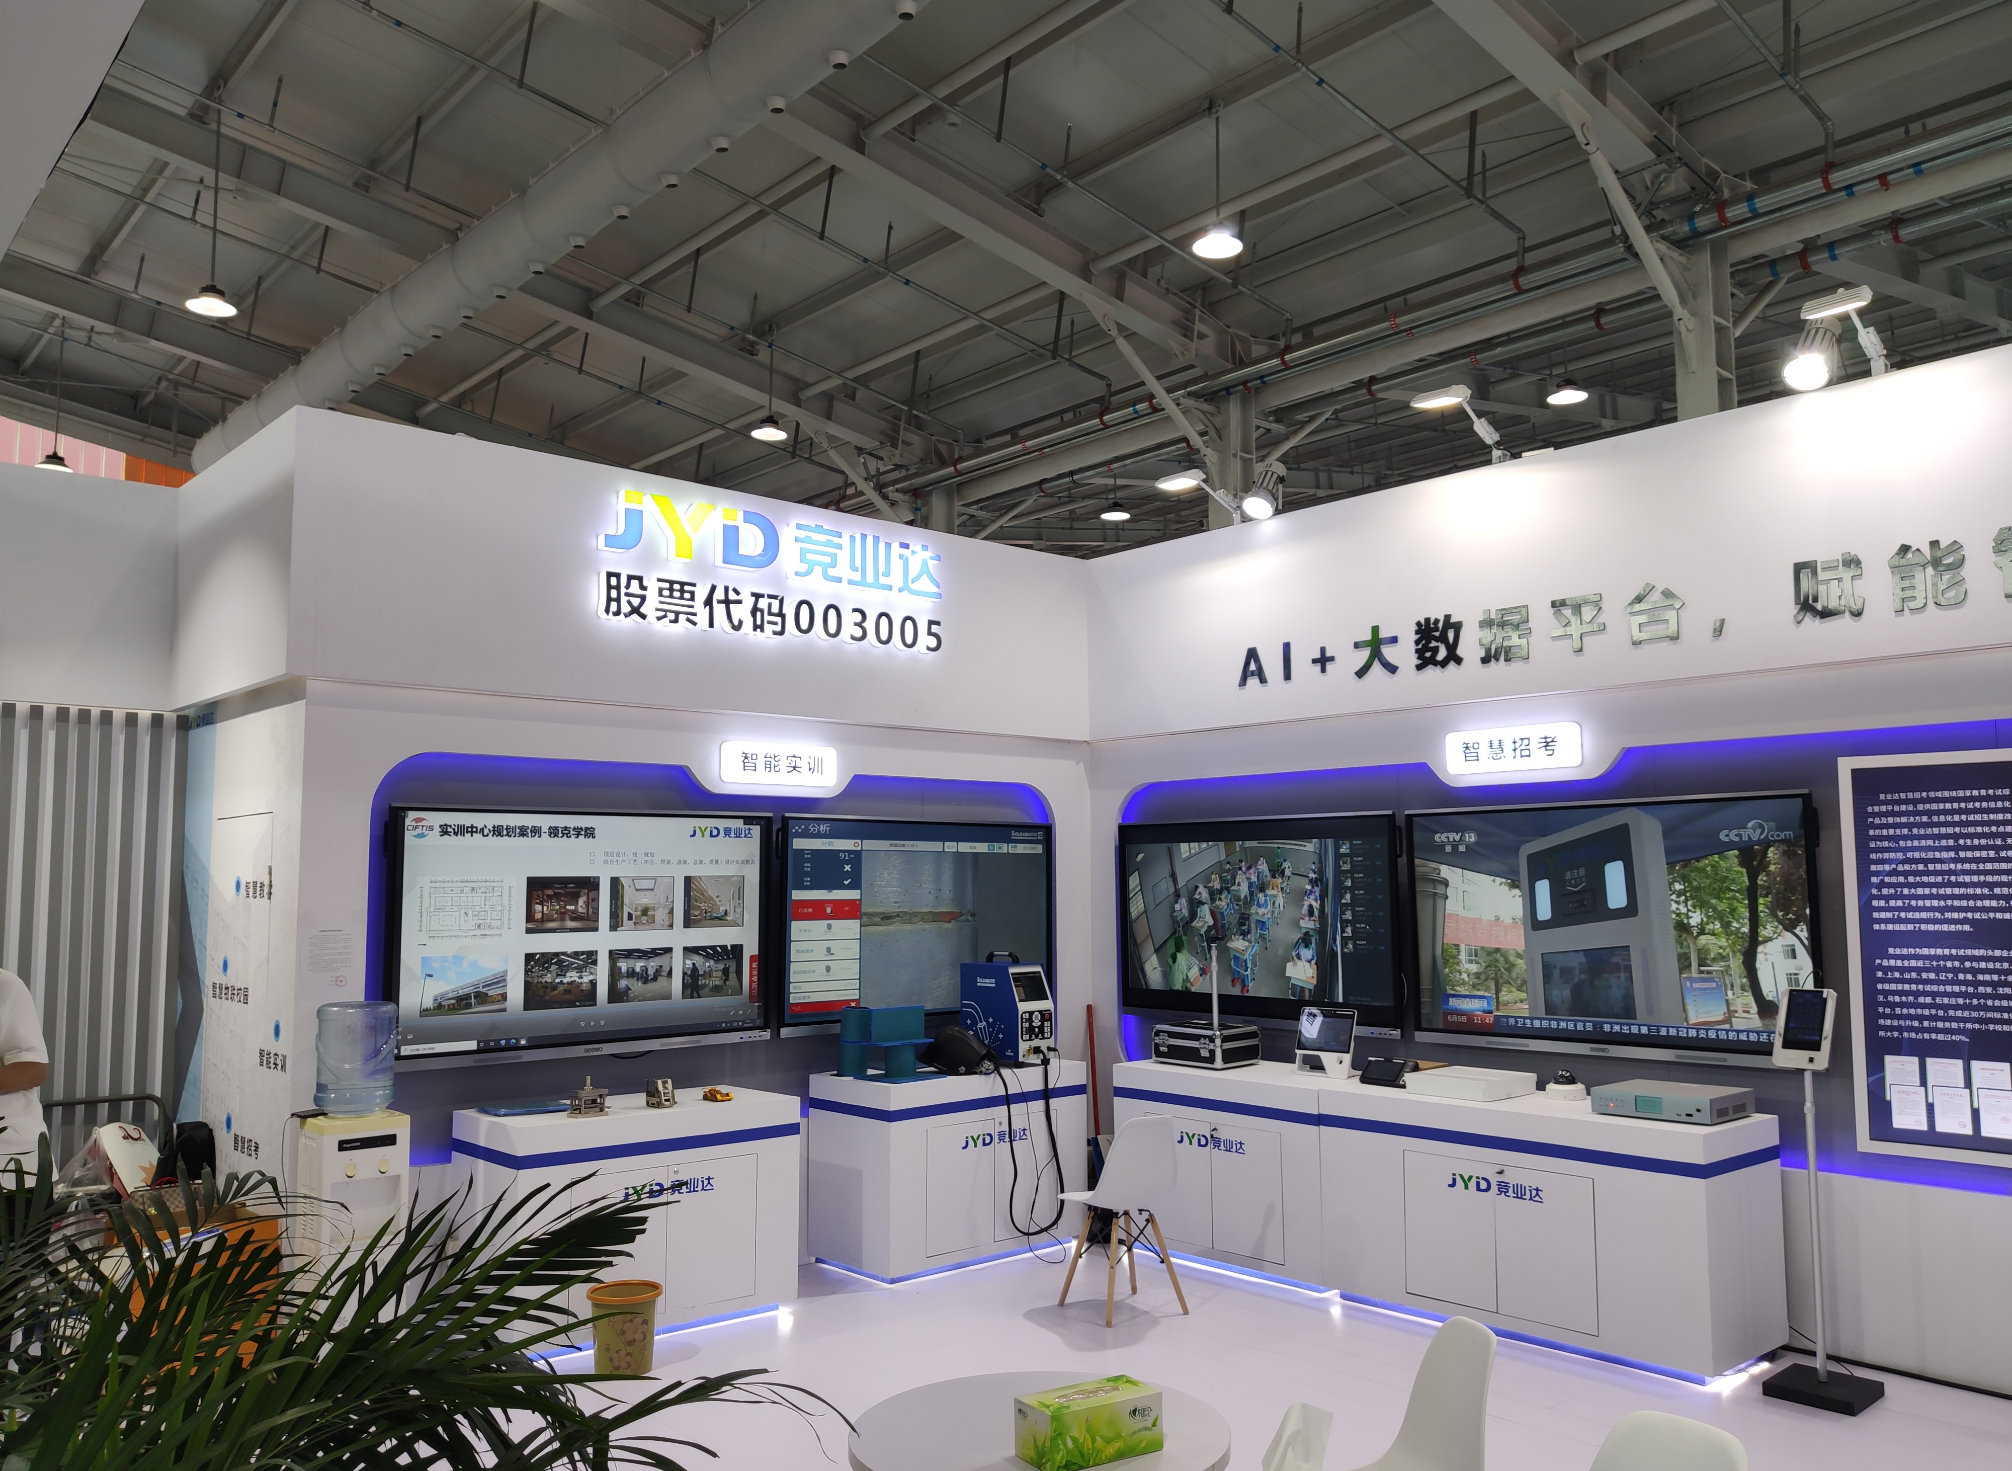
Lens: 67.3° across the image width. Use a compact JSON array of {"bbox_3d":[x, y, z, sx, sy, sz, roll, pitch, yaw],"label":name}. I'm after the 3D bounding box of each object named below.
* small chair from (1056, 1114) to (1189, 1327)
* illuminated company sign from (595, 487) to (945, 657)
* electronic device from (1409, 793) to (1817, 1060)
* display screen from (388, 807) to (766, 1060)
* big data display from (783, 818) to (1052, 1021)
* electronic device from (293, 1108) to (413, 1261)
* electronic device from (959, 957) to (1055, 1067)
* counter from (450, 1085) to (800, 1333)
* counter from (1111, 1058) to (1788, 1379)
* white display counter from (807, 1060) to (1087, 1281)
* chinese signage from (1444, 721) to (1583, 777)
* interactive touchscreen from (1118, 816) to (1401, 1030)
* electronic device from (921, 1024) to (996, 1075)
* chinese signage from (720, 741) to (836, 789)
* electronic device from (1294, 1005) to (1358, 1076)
[{"bbox_3d":[0.487,1.942,6.199,0.440,0.815,0.480,3,-6,-29],"label":"small chair"},{"bbox_3d":[-1.018,-0.716,6.939,1.830,0.540,0.070,5,-7,-42],"label":"illuminated company sign"},{"bbox_3d":[2.431,0.793,6.191,0.090,1.020,1.725,5,-7,-42],"label":"electronic device"},{"bbox_3d":[-1.722,0.827,6.334,1.725,1.010,0.090,5,-7,-42],"label":"display screen"},{"bbox_3d":[-0.422,0.933,7.631,1.737,0.999,0.090,5,-7,-42],"label":"big data display"},{"bbox_3d":[-2.338,1.827,5.386,0.300,0.920,0.290,5,-7,-42],"label":"electronic device"},{"bbox_3d":[0.011,1.386,7.599,0.250,0.510,0.410,5,-8,-44],"label":"electronic device"},{"bbox_3d":[-1.503,1.916,6.055,1.200,0.862,0.580,5,-7,-42],"label":"counter"},{"bbox_3d":[1.687,1.930,6.412,0.595,0.865,2.800,5,-7,-42],"label":"counter"},{"bbox_3d":[-0.248,2.041,7.295,1.246,0.848,0.616,5,-7,-42],"label":"white display counter"},{"bbox_3d":[2.188,0.063,6.494,0.040,0.190,0.635,5,-7,-42],"label":"chinese signage"},{"bbox_3d":[1.231,0.925,7.508,0.090,1.020,1.725,5,-7,-42],"label":"interactive touchscreen"},{"bbox_3d":[-0.233,1.492,7.223,0.350,0.230,0.250,-1,-6,9],"label":"electronic device"},{"bbox_3d":[-1.074,0.138,7.095,0.654,0.196,0.040,5,-7,-42],"label":"chinese signage"},{"bbox_3d":[1.507,1.422,7.011,0.280,0.300,0.180,-6,-8,43],"label":"electronic device"}]

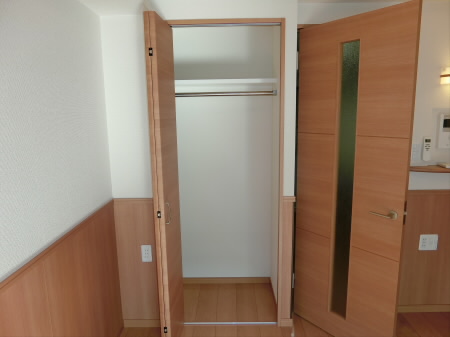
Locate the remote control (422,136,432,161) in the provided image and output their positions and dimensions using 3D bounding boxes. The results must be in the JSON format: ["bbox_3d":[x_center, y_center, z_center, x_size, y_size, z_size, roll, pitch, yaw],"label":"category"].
[{"bbox_3d":[1.318,-0.123,2.118,0.050,0.158,0.022,-1,9,0],"label":"remote control"}]

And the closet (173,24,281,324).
[{"bbox_3d":[-0.003,0.071,2.312,0.725,1.940,0.580,-1,9,0],"label":"closet"}]

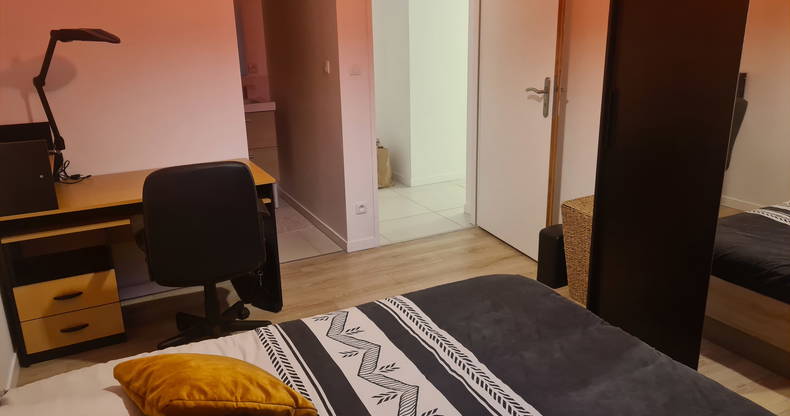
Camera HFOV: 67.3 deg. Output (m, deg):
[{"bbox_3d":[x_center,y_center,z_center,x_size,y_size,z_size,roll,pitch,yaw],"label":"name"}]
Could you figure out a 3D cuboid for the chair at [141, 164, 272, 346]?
[{"bbox_3d":[-0.831,0.216,2.659,0.580,0.916,0.580,-7,18,-18],"label":"chair"}]

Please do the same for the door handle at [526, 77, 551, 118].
[{"bbox_3d":[0.826,-0.637,3.416,0.058,0.232,0.142,-8,18,-20],"label":"door handle"}]

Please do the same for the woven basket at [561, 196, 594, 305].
[{"bbox_3d":[1.129,0.241,3.111,0.370,0.515,0.370,-9,18,-23],"label":"woven basket"}]

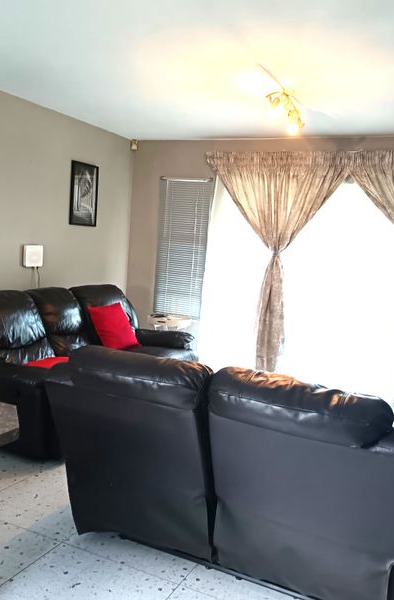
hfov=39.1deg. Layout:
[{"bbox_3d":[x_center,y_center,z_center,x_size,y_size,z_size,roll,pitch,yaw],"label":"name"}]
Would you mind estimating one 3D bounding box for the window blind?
[{"bbox_3d":[-0.186,-0.544,5.907,0.600,1.480,0.100,7,6,25],"label":"window blind"}]

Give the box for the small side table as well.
[{"bbox_3d":[-0.316,0.516,5.724,0.470,0.615,0.450,7,6,25],"label":"small side table"}]

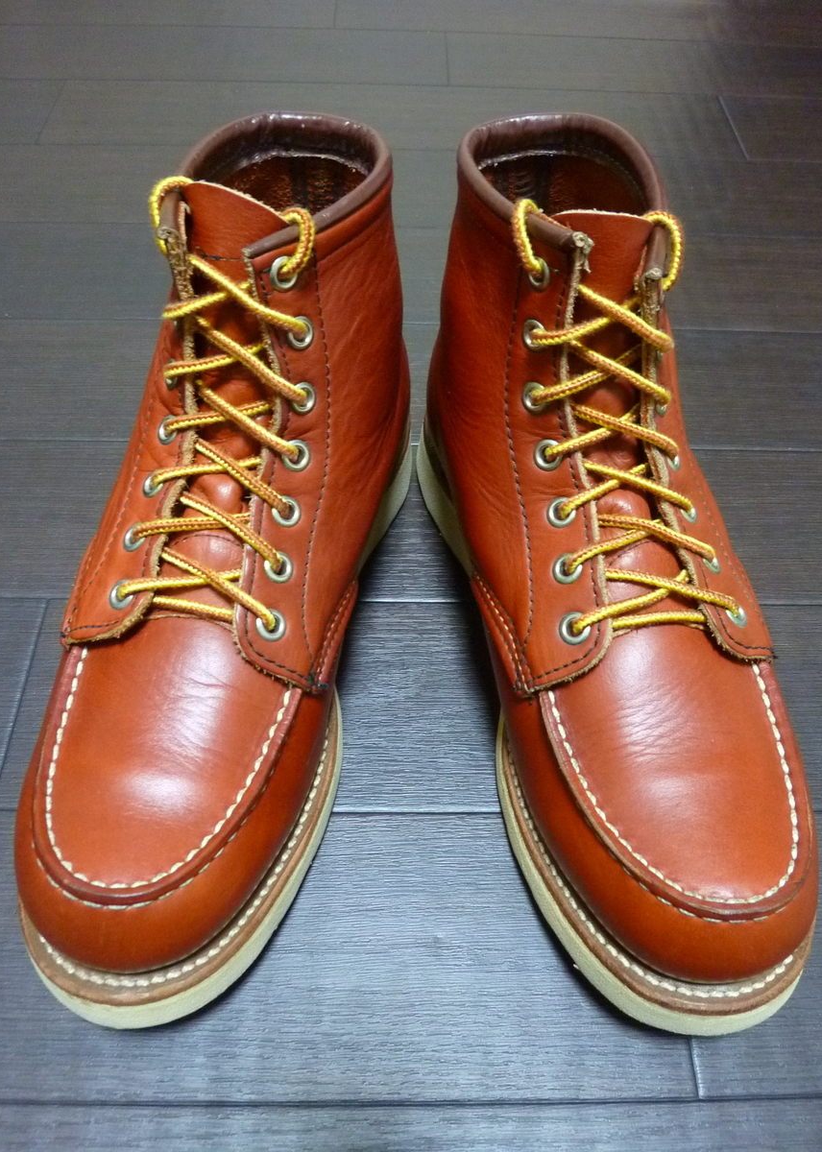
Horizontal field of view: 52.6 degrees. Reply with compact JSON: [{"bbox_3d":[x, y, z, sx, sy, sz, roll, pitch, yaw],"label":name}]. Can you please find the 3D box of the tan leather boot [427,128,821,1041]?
[{"bbox_3d":[0.073,-0.016,0.303,0.106,0.188,0.308,-13,57,-10],"label":"tan leather boot"}]

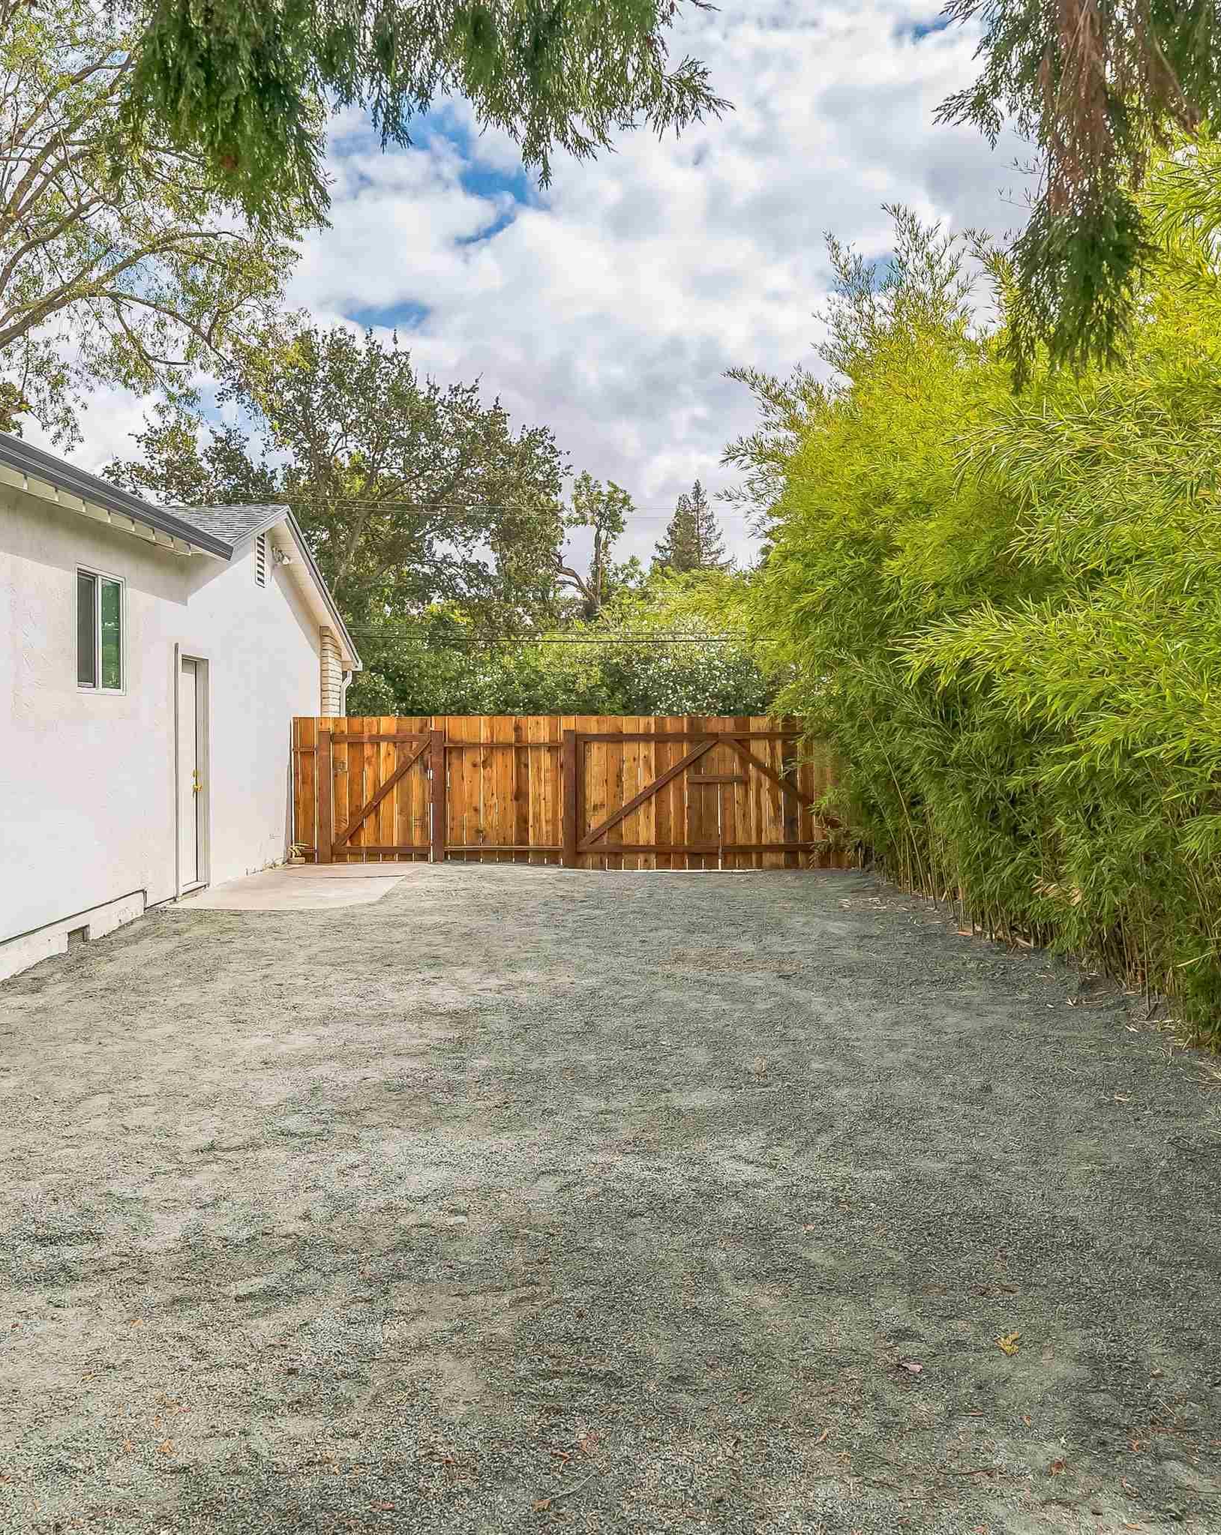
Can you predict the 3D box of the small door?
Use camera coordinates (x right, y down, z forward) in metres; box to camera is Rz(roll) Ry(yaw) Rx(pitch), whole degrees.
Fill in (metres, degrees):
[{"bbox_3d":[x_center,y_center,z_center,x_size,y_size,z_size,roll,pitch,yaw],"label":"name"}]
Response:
[{"bbox_3d":[-3.765,0.060,10.330,0.090,2.060,0.750,0,1,-1],"label":"small door"}]

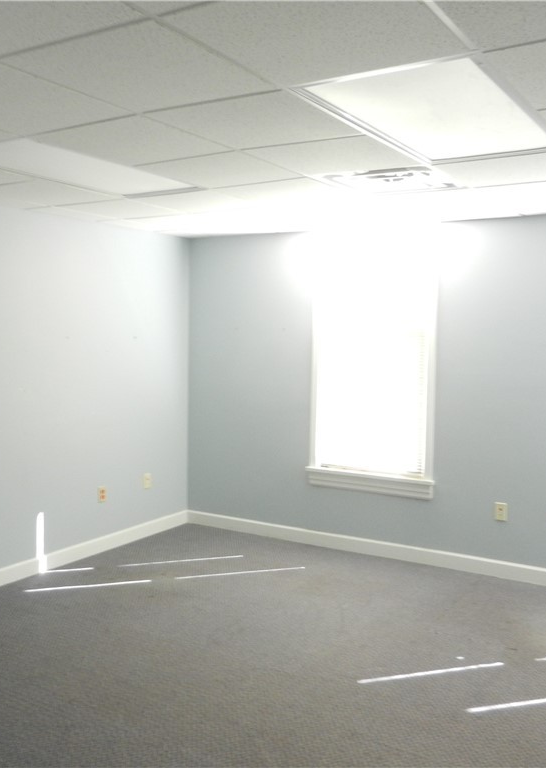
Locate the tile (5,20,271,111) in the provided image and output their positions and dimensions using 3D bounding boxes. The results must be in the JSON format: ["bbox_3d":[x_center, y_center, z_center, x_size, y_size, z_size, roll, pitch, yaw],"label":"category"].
[{"bbox_3d":[-0.389,-0.937,2.235,0.600,0.020,0.600,4,5,32],"label":"tile"}]

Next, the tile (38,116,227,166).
[{"bbox_3d":[-0.572,-0.994,3.039,0.605,0.022,0.605,3,5,32],"label":"tile"}]

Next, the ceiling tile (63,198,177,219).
[{"bbox_3d":[-0.955,-1.121,4.715,0.605,0.022,0.605,3,5,32],"label":"ceiling tile"}]

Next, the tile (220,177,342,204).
[{"bbox_3d":[0.057,-1.061,4.080,0.600,0.020,0.600,4,5,32],"label":"tile"}]

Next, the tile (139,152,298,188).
[{"bbox_3d":[-0.248,-1.026,3.554,0.605,0.022,0.605,3,5,32],"label":"tile"}]

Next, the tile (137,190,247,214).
[{"bbox_3d":[-0.465,-1.094,4.411,0.600,0.020,0.600,4,5,32],"label":"tile"}]

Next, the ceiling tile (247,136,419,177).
[{"bbox_3d":[0.267,-0.999,3.261,0.600,0.020,0.600,4,5,32],"label":"ceiling tile"}]

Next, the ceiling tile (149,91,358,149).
[{"bbox_3d":[-0.061,-0.968,2.748,0.600,0.020,0.600,4,5,32],"label":"ceiling tile"}]

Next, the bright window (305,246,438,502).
[{"bbox_3d":[0.698,-0.117,5.382,1.000,1.780,0.100,4,5,32],"label":"bright window"}]

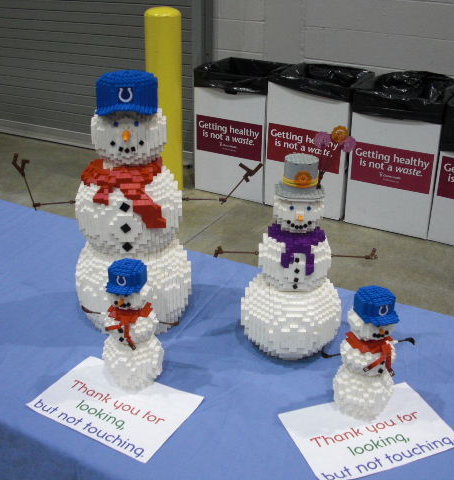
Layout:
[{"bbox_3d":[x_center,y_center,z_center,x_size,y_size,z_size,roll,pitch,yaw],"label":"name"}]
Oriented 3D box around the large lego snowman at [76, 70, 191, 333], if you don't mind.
[{"bbox_3d":[-0.207,-0.070,1.407,0.256,0.558,0.256,-2,27,-4],"label":"large lego snowman"}]

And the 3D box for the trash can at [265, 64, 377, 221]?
[{"bbox_3d":[0.550,-0.585,3.897,0.473,0.742,0.470,14,29,25],"label":"trash can"}]

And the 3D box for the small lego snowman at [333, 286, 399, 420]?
[{"bbox_3d":[0.254,0.207,1.183,0.115,0.267,0.118,-8,28,-16],"label":"small lego snowman"}]

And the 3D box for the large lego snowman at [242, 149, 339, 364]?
[{"bbox_3d":[0.136,0.040,1.335,0.209,0.430,0.209,2,27,2],"label":"large lego snowman"}]

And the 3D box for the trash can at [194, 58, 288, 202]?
[{"bbox_3d":[0.116,-0.685,4.095,0.472,0.738,0.450,14,29,25],"label":"trash can"}]

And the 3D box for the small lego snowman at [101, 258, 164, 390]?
[{"bbox_3d":[-0.181,0.167,1.254,0.115,0.270,0.118,7,27,13],"label":"small lego snowman"}]

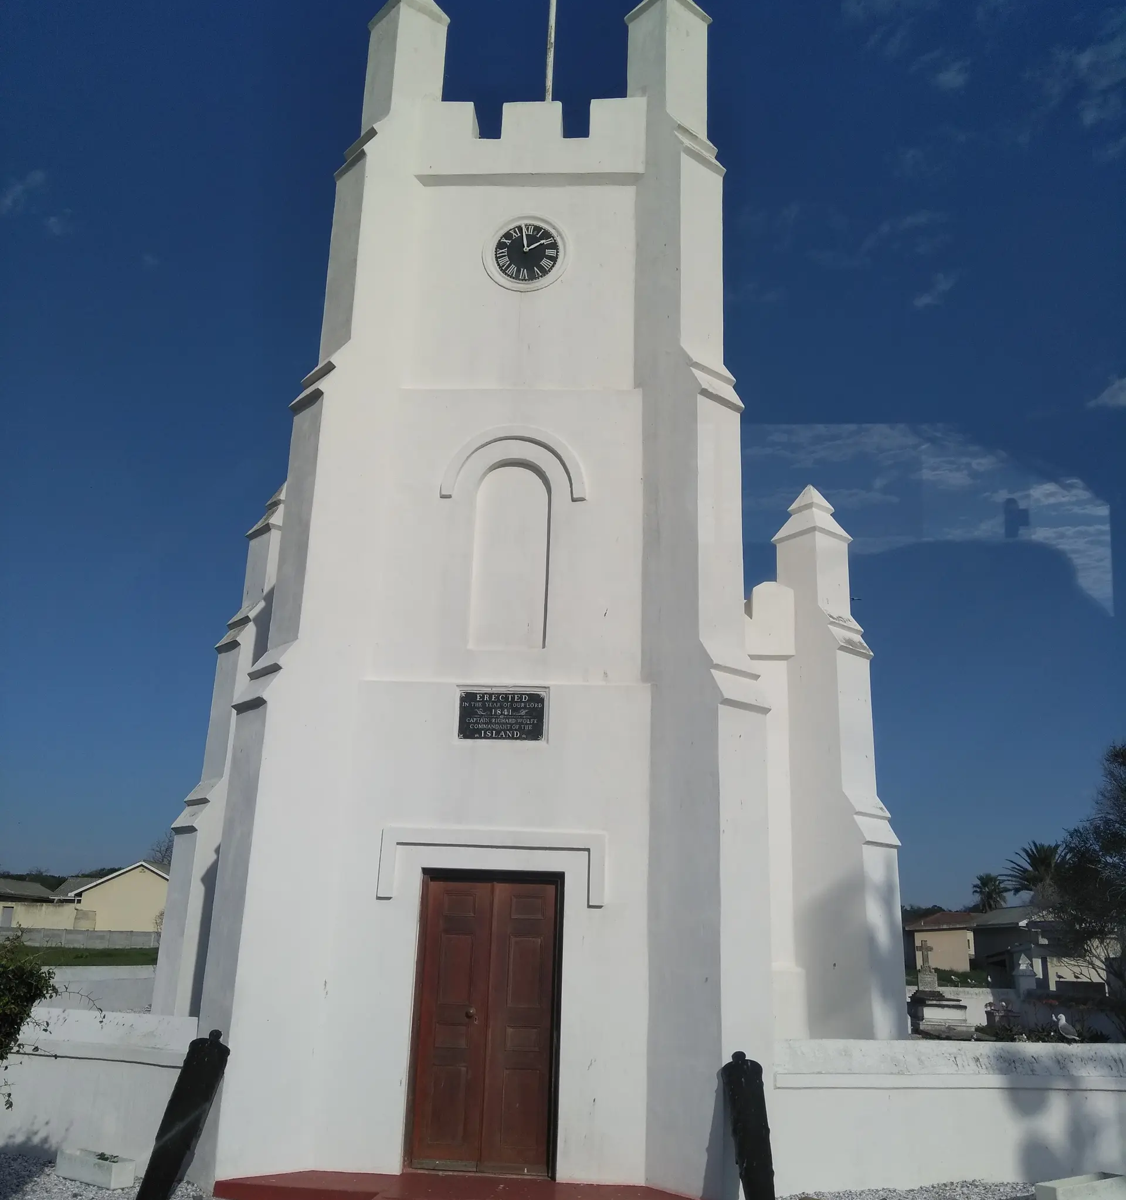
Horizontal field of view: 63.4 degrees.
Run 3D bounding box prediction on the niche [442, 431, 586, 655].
[{"bbox_3d":[-0.487,-0.583,8.787,1.410,2.260,0.220,1,-15,4],"label":"niche"}]

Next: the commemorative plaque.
[{"bbox_3d":[-0.553,1.058,8.339,0.790,0.460,0.050,1,-15,4],"label":"commemorative plaque"}]

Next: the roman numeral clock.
[{"bbox_3d":[-0.390,-3.598,9.455,0.890,0.890,0.120,1,-15,4],"label":"roman numeral clock"}]

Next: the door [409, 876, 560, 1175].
[{"bbox_3d":[-0.668,3.667,7.854,1.200,2.380,0.120,1,-15,4],"label":"door"}]

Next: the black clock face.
[{"bbox_3d":[-0.372,-3.602,9.466,0.690,0.690,0.060,1,-15,4],"label":"black clock face"}]

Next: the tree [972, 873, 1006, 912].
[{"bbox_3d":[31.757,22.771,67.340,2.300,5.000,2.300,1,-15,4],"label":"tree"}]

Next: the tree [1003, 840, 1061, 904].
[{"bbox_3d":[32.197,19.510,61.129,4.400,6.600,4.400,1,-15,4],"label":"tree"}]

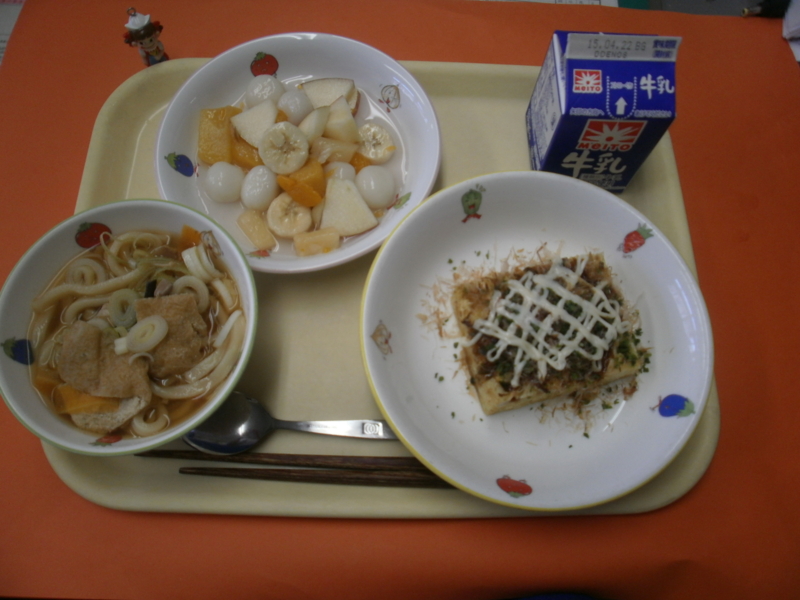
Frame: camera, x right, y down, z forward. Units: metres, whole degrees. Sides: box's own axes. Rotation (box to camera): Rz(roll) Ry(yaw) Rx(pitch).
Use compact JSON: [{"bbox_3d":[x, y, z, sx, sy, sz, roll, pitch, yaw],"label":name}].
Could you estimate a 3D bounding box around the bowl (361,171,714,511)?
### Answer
[{"bbox_3d":[0.070,0.020,0.325,0.179,0.041,0.179,0,70,0],"label":"bowl"}]

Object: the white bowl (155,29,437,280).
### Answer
[{"bbox_3d":[-0.058,-0.082,0.362,0.158,0.040,0.158,0,70,0],"label":"white bowl"}]

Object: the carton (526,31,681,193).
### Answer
[{"bbox_3d":[0.112,-0.111,0.341,0.057,0.100,0.057,1,70,0],"label":"carton"}]

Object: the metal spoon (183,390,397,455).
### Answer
[{"bbox_3d":[-0.046,0.067,0.320,0.151,0.019,0.034,3,70,1],"label":"metal spoon"}]

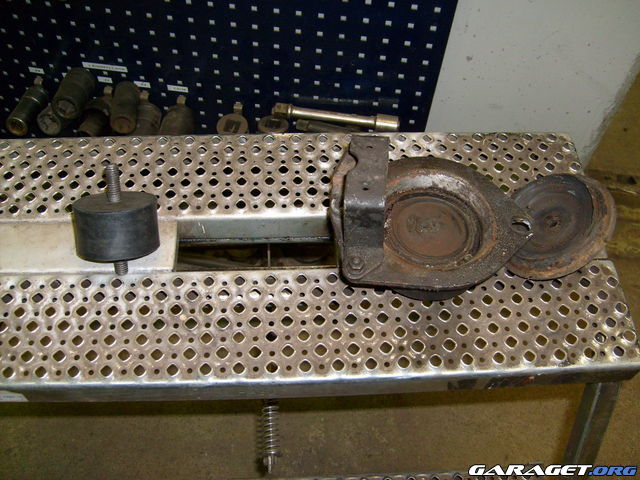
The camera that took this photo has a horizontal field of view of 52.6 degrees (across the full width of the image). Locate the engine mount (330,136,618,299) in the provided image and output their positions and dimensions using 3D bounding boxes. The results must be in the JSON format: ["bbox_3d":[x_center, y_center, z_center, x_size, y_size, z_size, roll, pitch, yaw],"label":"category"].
[{"bbox_3d":[0.137,-0.024,0.576,0.254,0.058,0.146,-1,57,-3],"label":"engine mount"}]

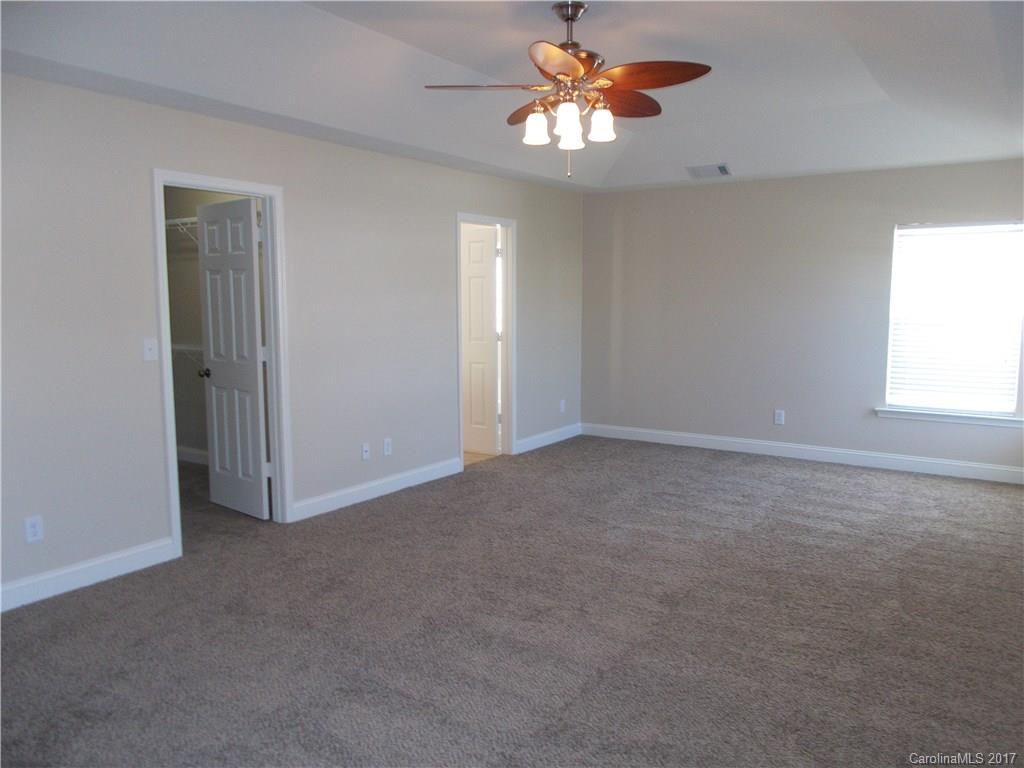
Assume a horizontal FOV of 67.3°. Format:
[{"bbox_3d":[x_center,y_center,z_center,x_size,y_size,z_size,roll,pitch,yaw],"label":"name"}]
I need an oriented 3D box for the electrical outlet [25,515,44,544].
[{"bbox_3d":[-2.252,0.686,3.629,0.010,0.118,0.073,4,8,34],"label":"electrical outlet"}]

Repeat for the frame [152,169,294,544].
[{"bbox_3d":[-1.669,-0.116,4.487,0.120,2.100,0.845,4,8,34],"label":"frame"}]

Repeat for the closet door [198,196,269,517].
[{"bbox_3d":[-1.843,-0.157,5.052,0.695,2.020,0.037,5,9,39],"label":"closet door"}]

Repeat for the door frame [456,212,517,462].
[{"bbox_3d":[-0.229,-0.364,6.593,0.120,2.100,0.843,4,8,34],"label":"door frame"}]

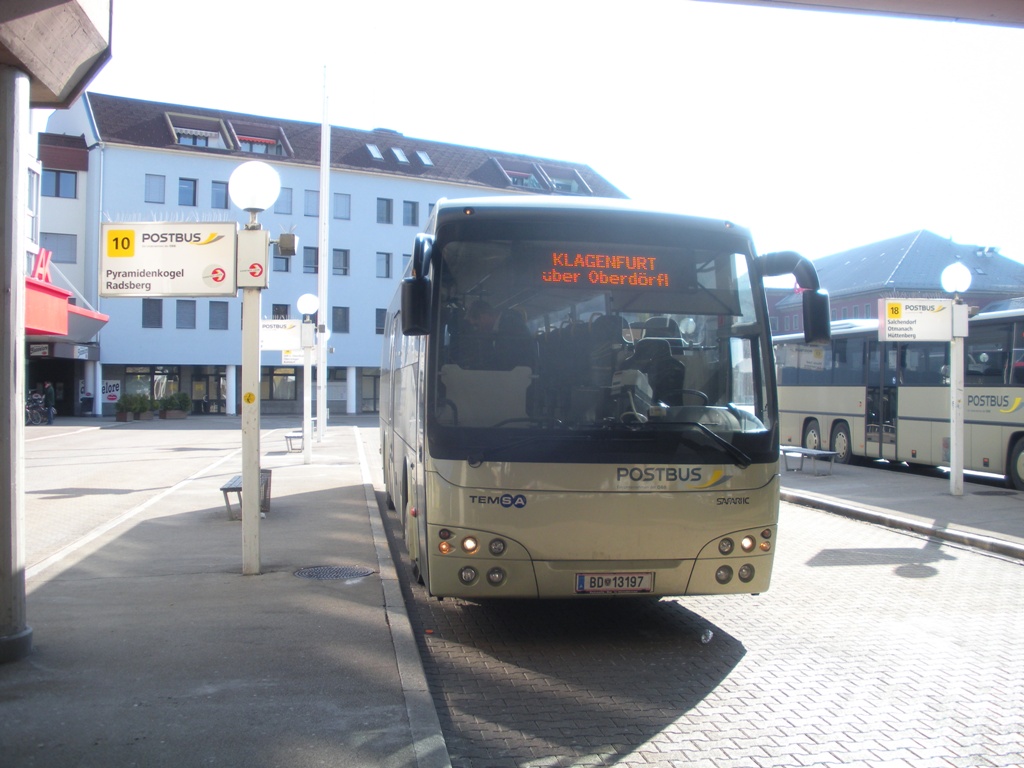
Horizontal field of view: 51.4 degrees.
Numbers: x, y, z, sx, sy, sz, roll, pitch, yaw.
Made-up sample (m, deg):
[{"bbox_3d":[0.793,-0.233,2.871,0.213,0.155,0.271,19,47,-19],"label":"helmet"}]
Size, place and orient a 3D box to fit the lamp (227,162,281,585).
[{"bbox_3d":[-2.239,-0.149,9.248,0.460,3.570,0.460,0,0,-9],"label":"lamp"}]

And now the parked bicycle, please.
[{"bbox_3d":[-18.754,1.065,42.000,0.600,1.100,1.700,0,0,15],"label":"parked bicycle"}]

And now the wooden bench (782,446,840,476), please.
[{"bbox_3d":[5.708,1.502,20.500,0.500,0.440,1.600,0,0,-9],"label":"wooden bench"}]

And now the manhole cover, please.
[{"bbox_3d":[-1.545,1.646,9.270,0.690,0.030,0.690,0,0,-9],"label":"manhole cover"}]

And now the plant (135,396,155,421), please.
[{"bbox_3d":[-17.355,1.150,50.303,0.850,1.130,0.800,1,0,-33],"label":"plant"}]

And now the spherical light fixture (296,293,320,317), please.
[{"bbox_3d":[-4.242,-1.657,22.200,0.450,0.460,0.450,0,0,-9],"label":"spherical light fixture"}]

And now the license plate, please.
[{"bbox_3d":[0.693,1.347,7.200,0.520,0.120,0.015,0,0,-9],"label":"license plate"}]

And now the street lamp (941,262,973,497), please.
[{"bbox_3d":[6.915,-0.052,16.508,0.460,3.570,0.460,0,0,-9],"label":"street lamp"}]

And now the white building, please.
[{"bbox_3d":[-10.735,-7.404,73.542,36.800,18.500,15.000,1,0,-33],"label":"white building"}]

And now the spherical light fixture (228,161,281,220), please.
[{"bbox_3d":[-2.244,-1.703,9.300,0.450,0.480,0.450,0,0,-9],"label":"spherical light fixture"}]

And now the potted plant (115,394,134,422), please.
[{"bbox_3d":[-16.172,1.024,44.500,0.750,1.150,0.800,0,0,30],"label":"potted plant"}]

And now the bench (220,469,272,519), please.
[{"bbox_3d":[-3.371,1.467,13.700,0.500,0.440,1.600,0,0,-9],"label":"bench"}]

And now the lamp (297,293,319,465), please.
[{"bbox_3d":[-4.260,-0.105,22.258,0.460,3.570,0.460,0,0,-9],"label":"lamp"}]

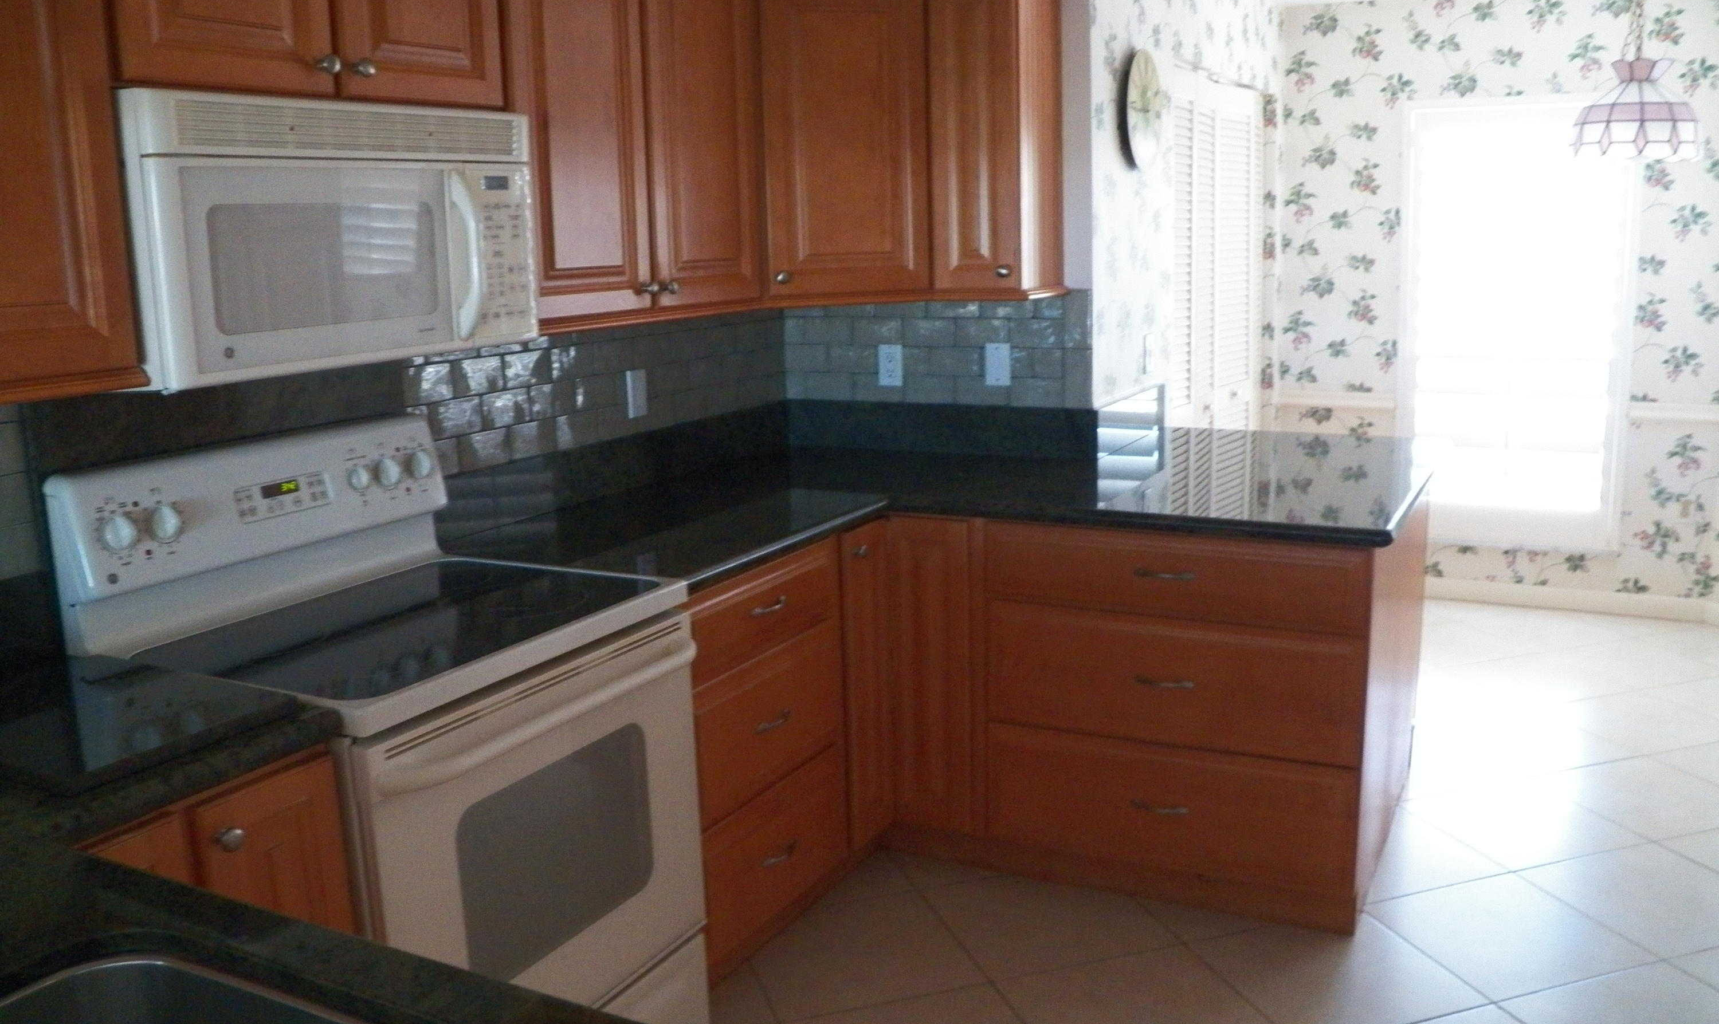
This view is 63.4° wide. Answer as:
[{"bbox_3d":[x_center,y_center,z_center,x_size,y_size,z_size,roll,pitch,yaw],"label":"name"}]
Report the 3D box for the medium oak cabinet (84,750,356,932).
[{"bbox_3d":[-1.049,0.769,1.904,0.620,0.875,0.450,4,13,27],"label":"medium oak cabinet"}]

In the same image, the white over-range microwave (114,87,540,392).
[{"bbox_3d":[-0.919,-0.447,2.275,0.395,0.408,0.766,4,13,27],"label":"white over-range microwave"}]

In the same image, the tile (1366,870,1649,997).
[{"bbox_3d":[1.386,0.915,3.000,0.438,0.014,0.438,-6,12,-17],"label":"tile"}]

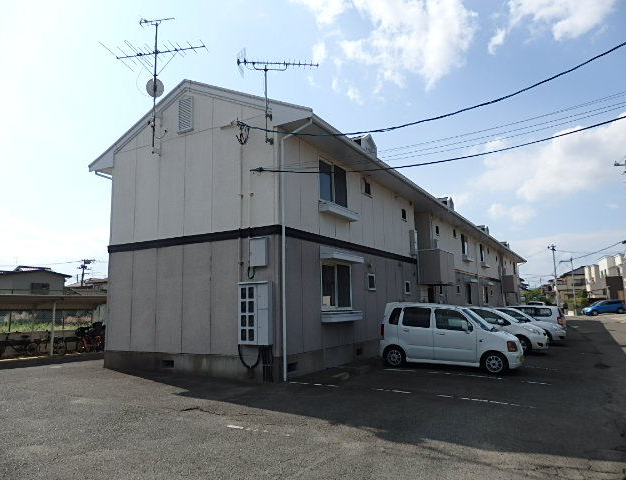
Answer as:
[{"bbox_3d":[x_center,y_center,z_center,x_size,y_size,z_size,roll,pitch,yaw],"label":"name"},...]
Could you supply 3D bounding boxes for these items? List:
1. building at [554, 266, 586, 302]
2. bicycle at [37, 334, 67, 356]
[{"bbox_3d":[48.313,8.449,82.434,8.600,7.500,7.600,-6,-9,29],"label":"building"},{"bbox_3d":[-10.201,4.073,18.100,1.700,1.000,0.560,-5,-9,25],"label":"bicycle"}]

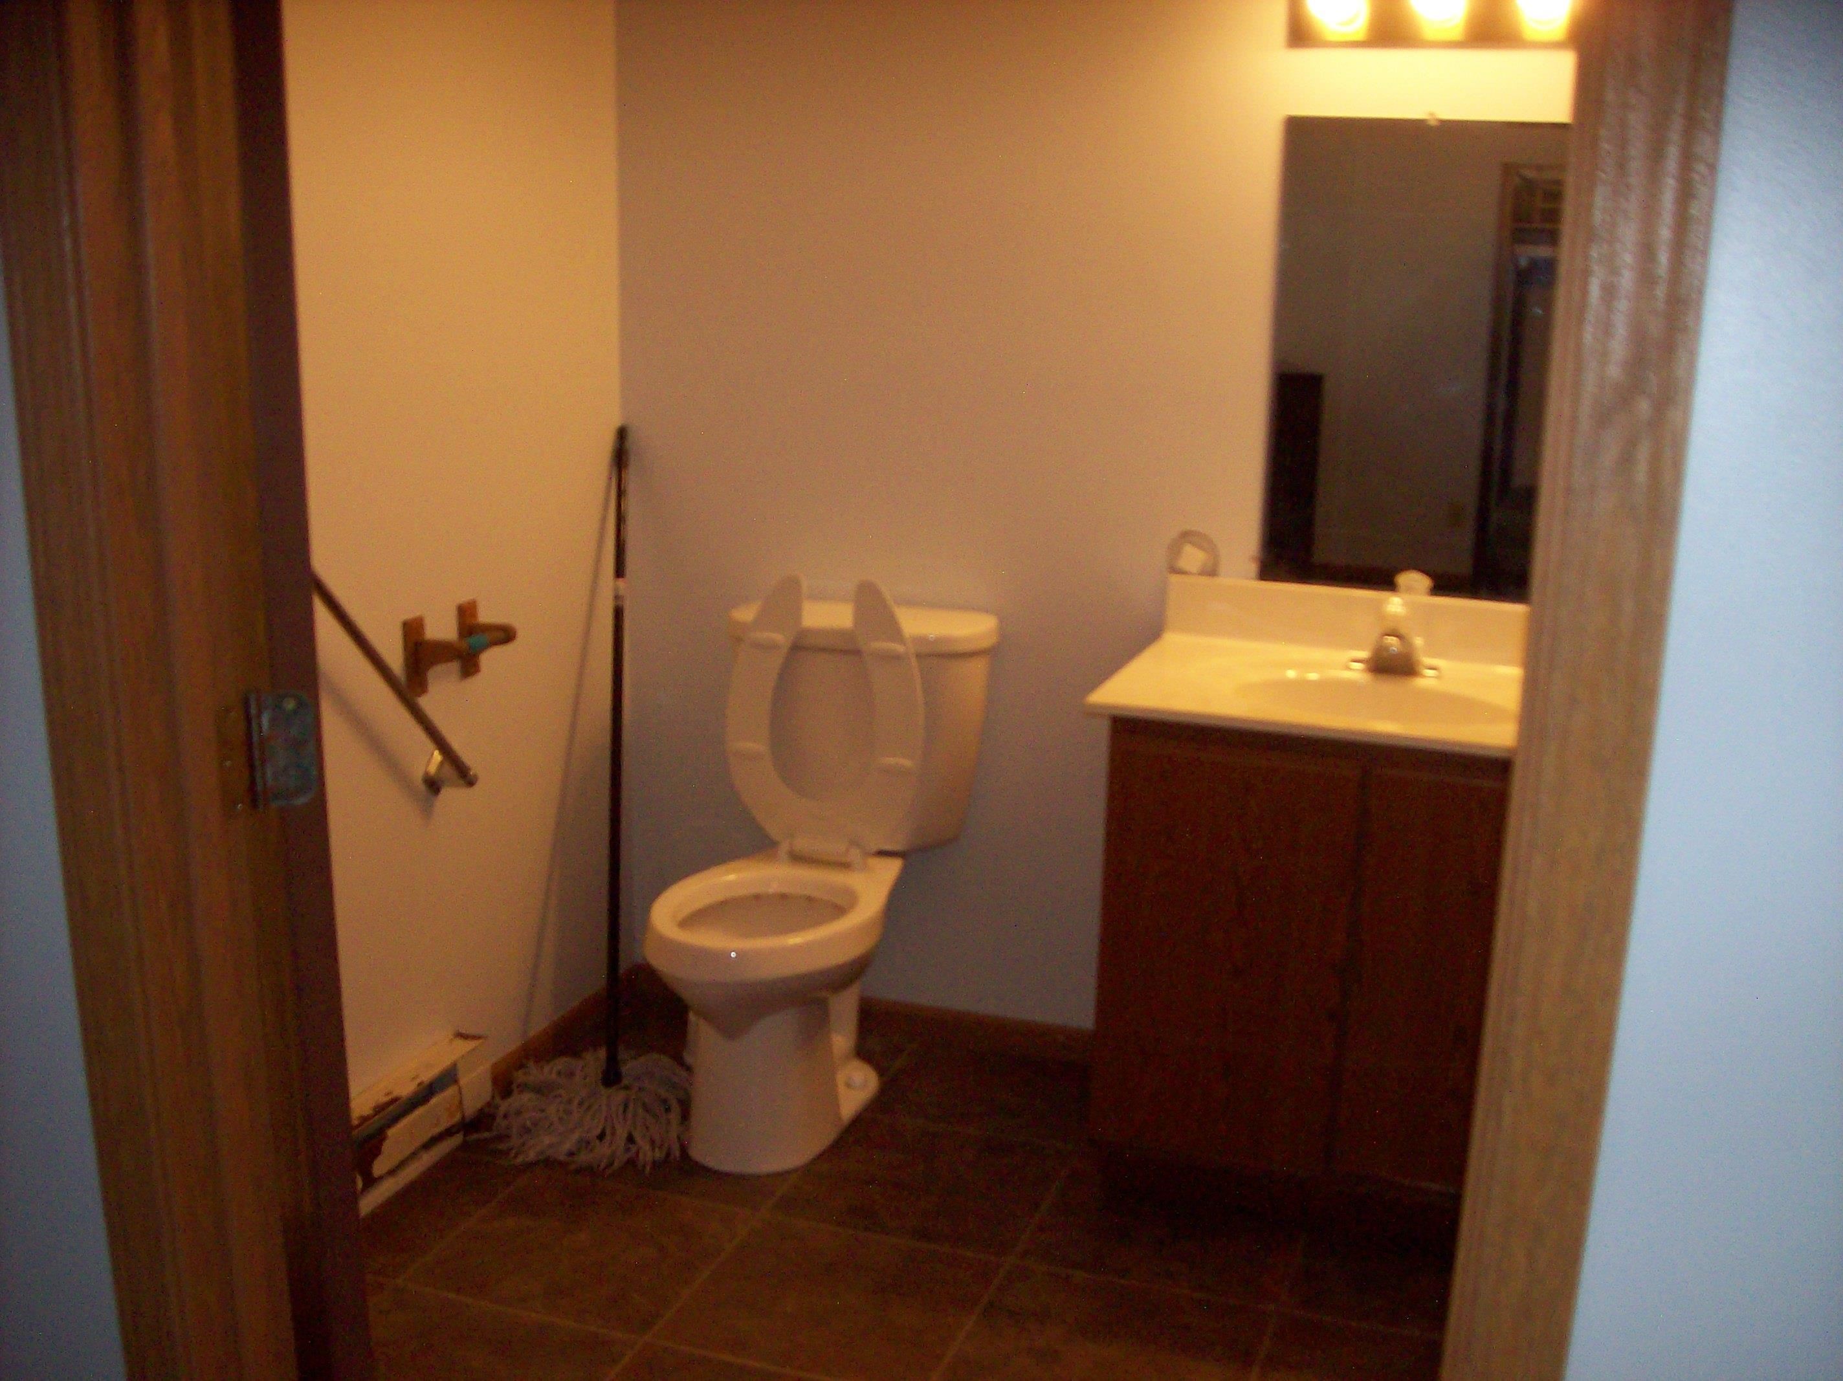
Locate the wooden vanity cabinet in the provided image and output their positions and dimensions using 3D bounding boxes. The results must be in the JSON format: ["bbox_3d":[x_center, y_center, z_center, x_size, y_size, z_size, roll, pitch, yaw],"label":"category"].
[{"bbox_3d":[0.682,0.392,2.938,0.728,0.781,0.541,5,13,18],"label":"wooden vanity cabinet"}]

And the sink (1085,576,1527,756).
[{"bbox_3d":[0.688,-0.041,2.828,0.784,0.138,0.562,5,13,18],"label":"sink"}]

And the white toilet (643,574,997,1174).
[{"bbox_3d":[-0.179,0.279,3.132,0.489,0.890,0.678,5,13,18],"label":"white toilet"}]

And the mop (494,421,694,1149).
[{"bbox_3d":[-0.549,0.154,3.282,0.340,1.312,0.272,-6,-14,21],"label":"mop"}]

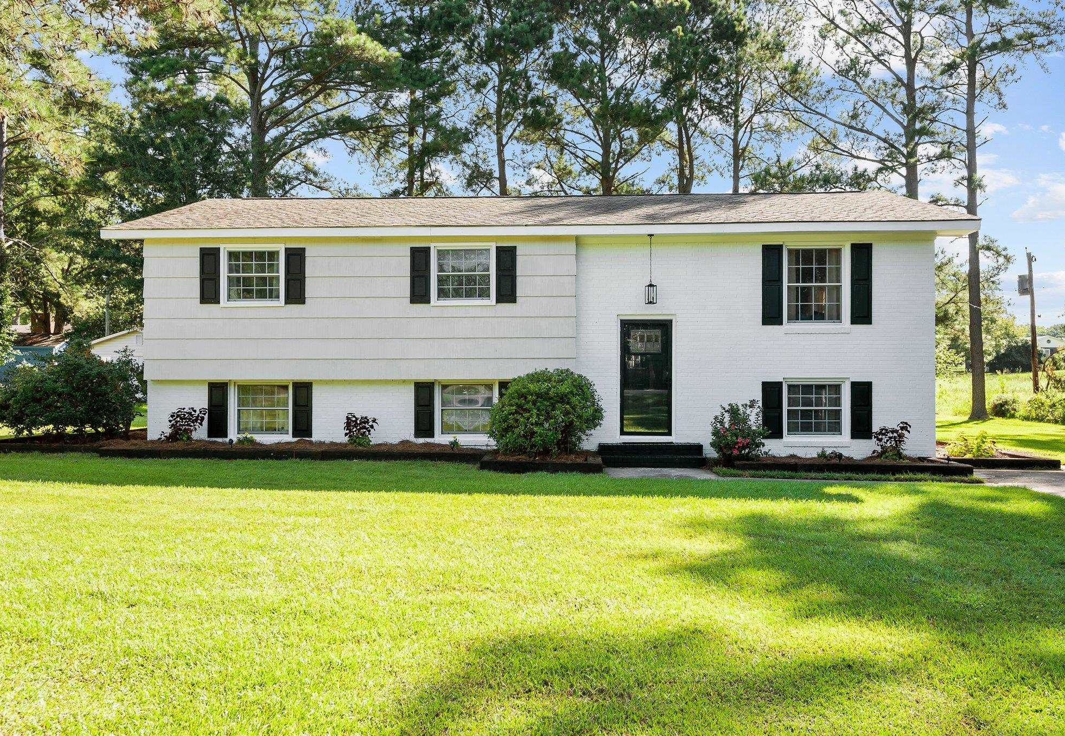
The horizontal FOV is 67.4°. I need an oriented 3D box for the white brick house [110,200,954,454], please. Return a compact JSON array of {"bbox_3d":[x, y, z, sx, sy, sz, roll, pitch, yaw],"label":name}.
[{"bbox_3d":[0.145,-1.112,17.457,14.883,5.352,7.982,0,0,3],"label":"white brick house"}]

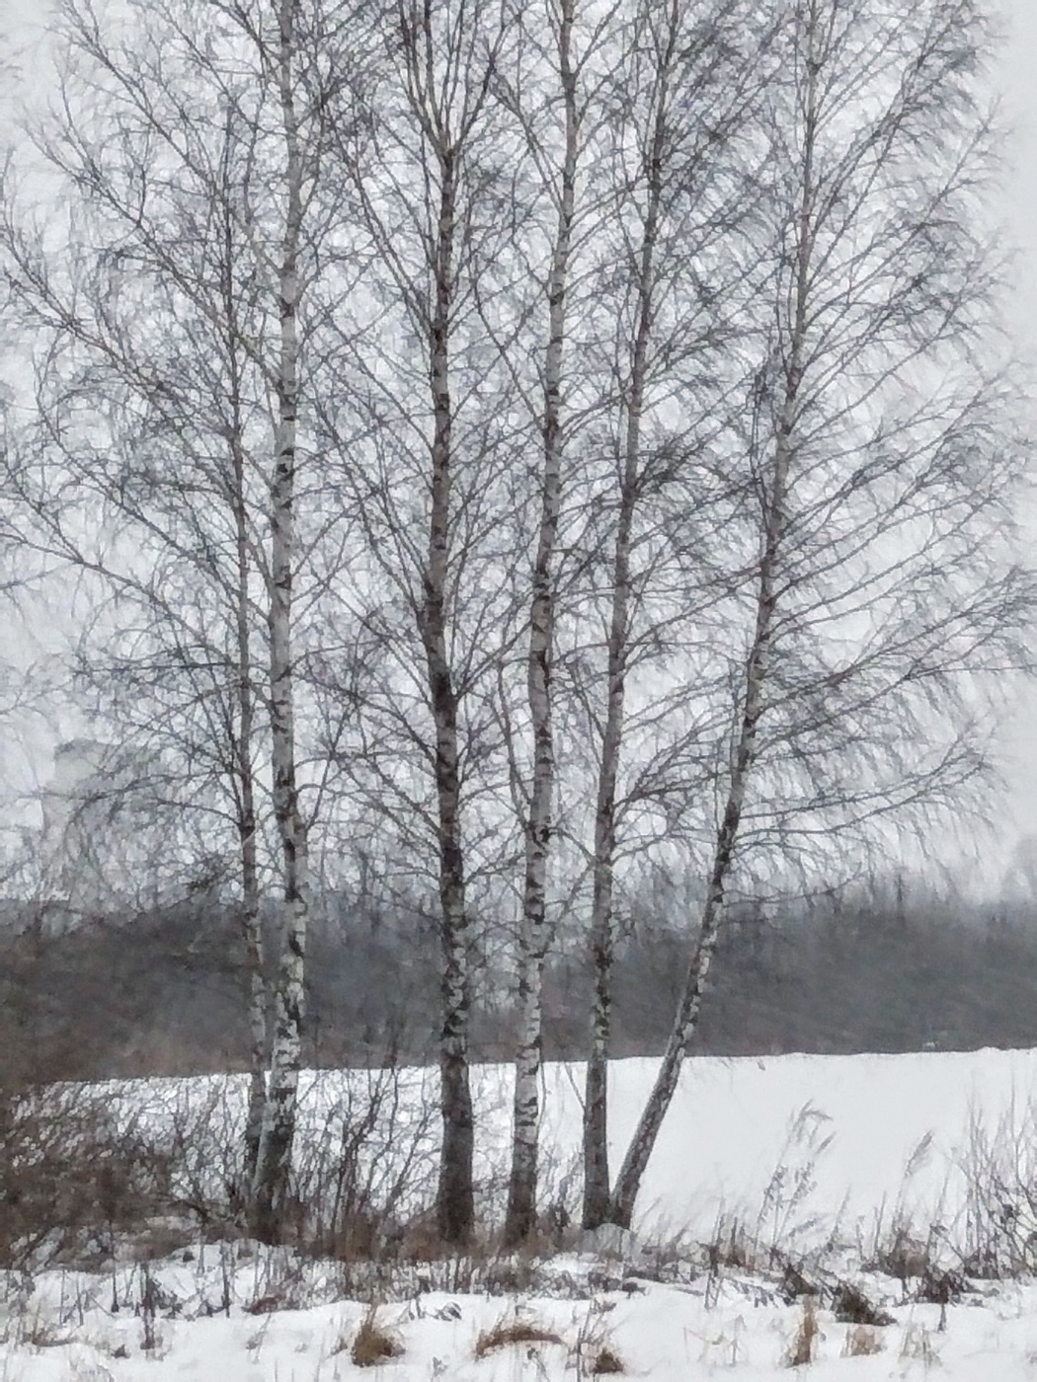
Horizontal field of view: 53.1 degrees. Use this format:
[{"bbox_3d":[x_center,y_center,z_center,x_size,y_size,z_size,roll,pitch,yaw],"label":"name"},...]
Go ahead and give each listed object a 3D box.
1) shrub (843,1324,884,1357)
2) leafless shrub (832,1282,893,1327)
[{"bbox_3d":[1.777,3.361,5.370,0.200,0.155,0.160,-5,-18,15],"label":"shrub"},{"bbox_3d":[1.965,3.514,5.952,0.330,0.220,0.270,-5,-18,15],"label":"leafless shrub"}]

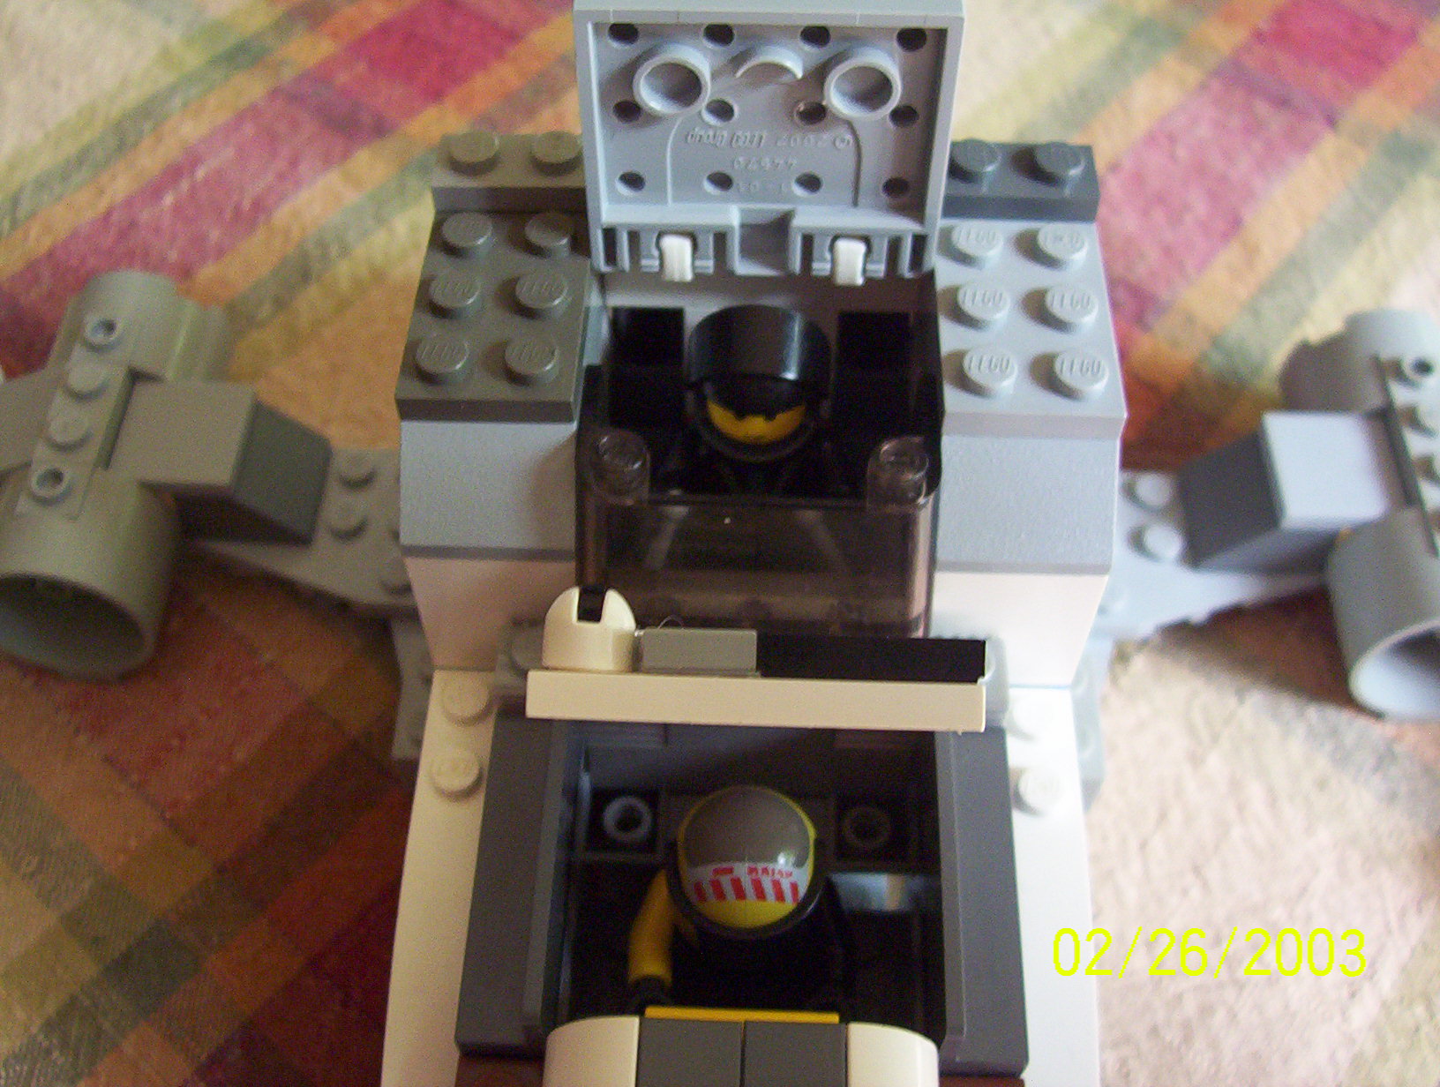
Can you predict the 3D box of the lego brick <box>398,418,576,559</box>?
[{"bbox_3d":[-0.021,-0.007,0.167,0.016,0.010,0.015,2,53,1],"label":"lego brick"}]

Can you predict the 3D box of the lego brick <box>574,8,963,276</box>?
[{"bbox_3d":[0.004,-0.036,0.158,0.032,0.029,0.005,1,52,1],"label":"lego brick"}]

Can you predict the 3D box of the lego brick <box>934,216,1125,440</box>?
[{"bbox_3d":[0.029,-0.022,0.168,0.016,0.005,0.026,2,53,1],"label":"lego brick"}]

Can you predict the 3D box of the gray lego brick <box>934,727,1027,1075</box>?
[{"bbox_3d":[0.023,0.030,0.162,0.008,0.010,0.032,2,53,1],"label":"gray lego brick"}]

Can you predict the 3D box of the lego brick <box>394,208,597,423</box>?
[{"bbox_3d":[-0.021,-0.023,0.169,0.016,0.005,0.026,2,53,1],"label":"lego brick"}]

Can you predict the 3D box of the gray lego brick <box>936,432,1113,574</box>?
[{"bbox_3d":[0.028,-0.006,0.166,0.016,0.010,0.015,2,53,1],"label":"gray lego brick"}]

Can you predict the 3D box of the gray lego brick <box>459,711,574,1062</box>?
[{"bbox_3d":[-0.018,0.029,0.163,0.008,0.010,0.032,2,53,1],"label":"gray lego brick"}]

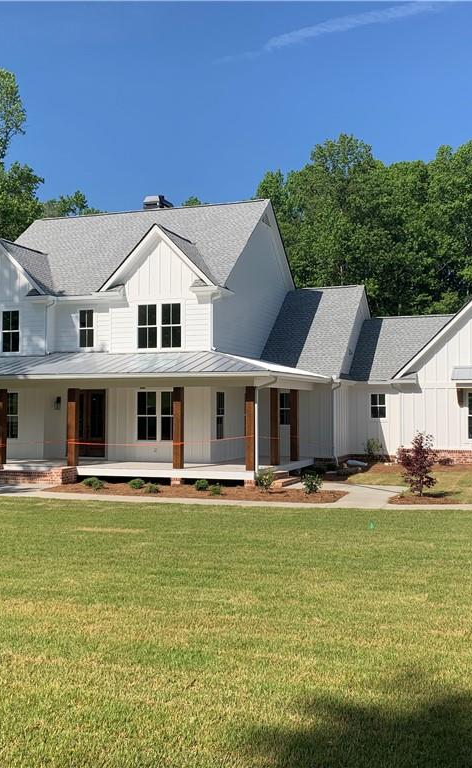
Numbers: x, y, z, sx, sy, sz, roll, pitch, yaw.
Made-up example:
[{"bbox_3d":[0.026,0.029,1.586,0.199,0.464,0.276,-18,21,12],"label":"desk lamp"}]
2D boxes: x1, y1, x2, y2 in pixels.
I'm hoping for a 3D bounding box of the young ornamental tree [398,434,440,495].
[{"bbox_3d":[4.925,2.164,20.892,1.126,1.723,1.126,-1,-2,20],"label":"young ornamental tree"}]

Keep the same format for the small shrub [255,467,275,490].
[{"bbox_3d":[0.832,2.765,22.453,0.569,0.686,0.569,0,-2,0],"label":"small shrub"}]

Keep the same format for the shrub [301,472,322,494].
[{"bbox_3d":[2.134,2.785,21.742,0.608,0.608,0.608,-1,-2,20],"label":"shrub"}]

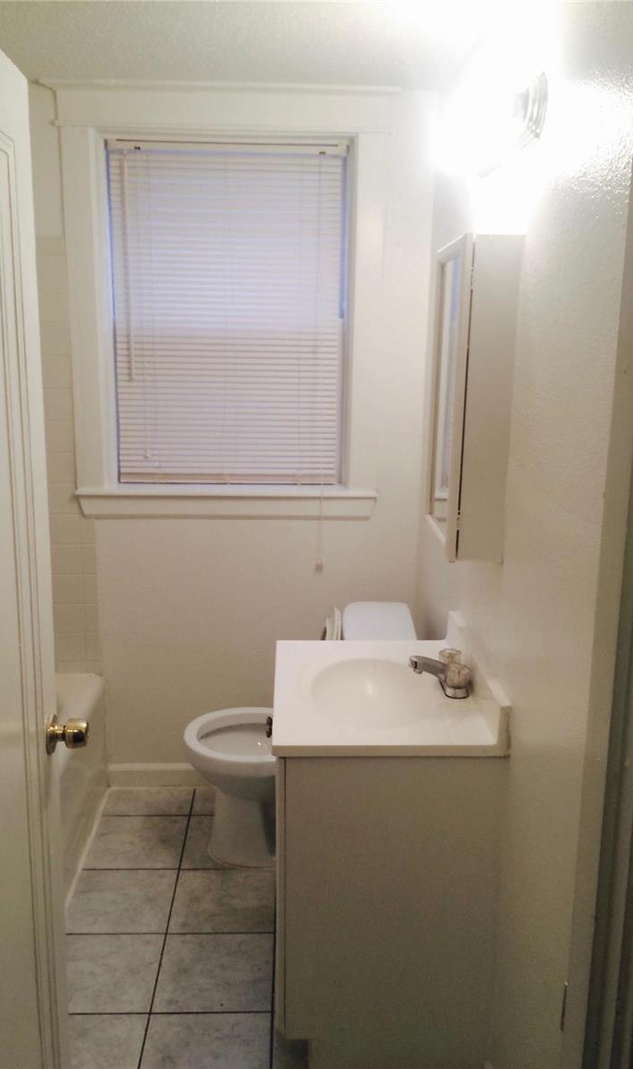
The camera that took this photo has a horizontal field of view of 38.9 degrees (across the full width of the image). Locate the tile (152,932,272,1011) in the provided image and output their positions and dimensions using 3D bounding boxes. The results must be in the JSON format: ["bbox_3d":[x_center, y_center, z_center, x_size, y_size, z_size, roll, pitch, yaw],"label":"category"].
[{"bbox_3d":[-0.270,1.178,2.413,0.304,0.010,0.304,0,13,-2],"label":"tile"}]

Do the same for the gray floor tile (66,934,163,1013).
[{"bbox_3d":[-0.578,1.176,2.402,0.304,0.010,0.304,0,13,-2],"label":"gray floor tile"}]

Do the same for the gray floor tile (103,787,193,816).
[{"bbox_3d":[-0.603,0.977,3.260,0.305,0.010,0.206,0,13,-2],"label":"gray floor tile"}]

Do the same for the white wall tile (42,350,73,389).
[{"bbox_3d":[-0.869,-0.548,3.011,0.107,0.107,0.010,0,13,-2],"label":"white wall tile"}]

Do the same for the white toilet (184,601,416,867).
[{"bbox_3d":[-0.052,0.655,2.932,0.765,0.785,0.470,0,13,-2],"label":"white toilet"}]

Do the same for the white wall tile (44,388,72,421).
[{"bbox_3d":[-0.873,-0.440,3.031,0.107,0.107,0.008,0,13,-2],"label":"white wall tile"}]

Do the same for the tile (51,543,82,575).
[{"bbox_3d":[-0.880,0.084,3.161,0.107,0.107,0.010,0,13,-2],"label":"tile"}]

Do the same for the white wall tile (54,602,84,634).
[{"bbox_3d":[-0.883,0.295,3.211,0.107,0.107,0.010,0,13,-2],"label":"white wall tile"}]

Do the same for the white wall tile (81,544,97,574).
[{"bbox_3d":[-0.801,0.085,3.164,0.046,0.107,0.010,0,13,-2],"label":"white wall tile"}]

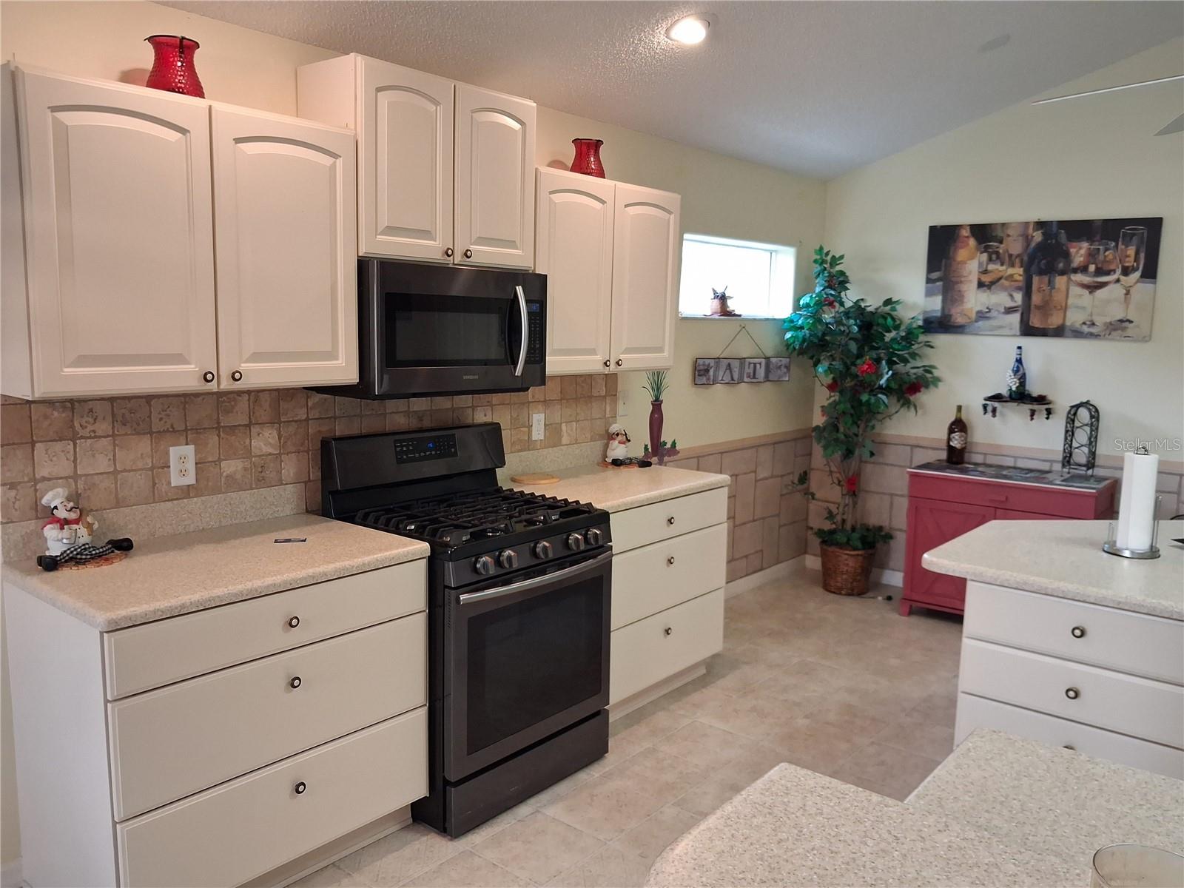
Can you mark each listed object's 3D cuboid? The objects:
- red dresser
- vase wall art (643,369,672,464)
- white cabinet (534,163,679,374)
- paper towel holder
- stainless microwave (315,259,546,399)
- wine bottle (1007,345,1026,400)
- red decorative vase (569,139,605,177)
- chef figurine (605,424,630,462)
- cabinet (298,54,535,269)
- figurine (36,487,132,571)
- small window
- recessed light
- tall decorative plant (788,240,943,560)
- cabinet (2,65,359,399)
[{"bbox_3d":[2.216,0.568,4.974,0.905,0.810,0.520,7,10,35],"label":"red dresser"},{"bbox_3d":[0.332,-0.145,4.599,0.045,0.475,0.220,8,11,40],"label":"vase wall art"},{"bbox_3d":[-0.042,-0.688,3.850,0.330,0.760,0.912,8,10,39],"label":"white cabinet"},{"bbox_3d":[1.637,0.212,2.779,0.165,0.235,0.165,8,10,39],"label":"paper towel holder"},{"bbox_3d":[-0.547,-0.399,3.211,0.430,0.425,0.757,8,10,39],"label":"stainless microwave"},{"bbox_3d":[2.291,-0.386,4.968,0.095,0.287,0.090,8,10,39],"label":"wine bottle"},{"bbox_3d":[-0.025,-1.155,3.783,0.150,0.195,0.150,1,8,0],"label":"red decorative vase"},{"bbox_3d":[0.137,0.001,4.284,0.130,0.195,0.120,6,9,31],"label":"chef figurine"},{"bbox_3d":[-0.572,-0.912,3.151,0.320,0.590,0.765,8,10,39],"label":"cabinet"},{"bbox_3d":[-1.350,0.207,2.464,0.145,0.190,0.250,3,8,14],"label":"figurine"},{"bbox_3d":[0.788,-0.913,5.183,0.140,0.430,1.210,8,10,39],"label":"small window"},{"bbox_3d":[0.353,-1.516,3.387,0.175,0.040,0.175,-11,-3,-1],"label":"recessed light"},{"bbox_3d":[1.530,-0.141,5.334,0.730,1.970,0.620,8,10,39],"label":"tall decorative plant"},{"bbox_3d":[-1.131,-0.534,2.563,0.330,0.760,0.915,8,10,39],"label":"cabinet"}]

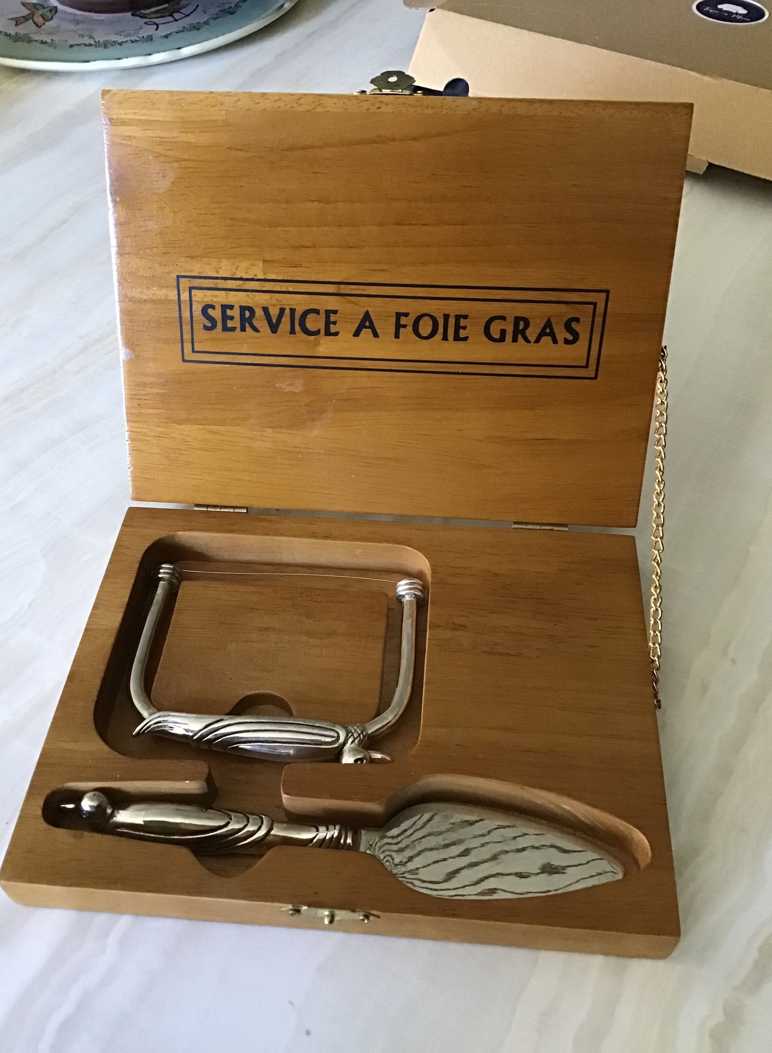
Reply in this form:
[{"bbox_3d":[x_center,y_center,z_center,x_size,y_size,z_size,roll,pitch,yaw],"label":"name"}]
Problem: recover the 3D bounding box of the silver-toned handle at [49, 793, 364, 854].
[{"bbox_3d":[-0.065,0.110,0.346,0.111,0.017,0.018,3,50,4],"label":"silver-toned handle"}]

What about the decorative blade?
[{"bbox_3d":[0.038,0.118,0.338,0.095,0.005,0.036,3,50,4],"label":"decorative blade"}]

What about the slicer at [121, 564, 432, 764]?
[{"bbox_3d":[-0.045,0.055,0.392,0.118,0.018,0.097,3,50,4],"label":"slicer"}]

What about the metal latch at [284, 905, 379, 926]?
[{"bbox_3d":[-0.019,0.133,0.318,0.032,0.010,0.005,3,50,4],"label":"metal latch"}]

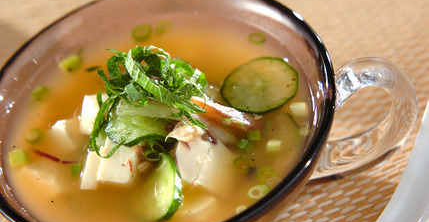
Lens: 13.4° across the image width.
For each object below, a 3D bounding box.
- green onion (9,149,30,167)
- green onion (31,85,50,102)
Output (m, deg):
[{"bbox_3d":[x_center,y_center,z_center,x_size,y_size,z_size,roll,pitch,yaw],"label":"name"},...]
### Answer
[{"bbox_3d":[-0.068,0.017,0.637,0.007,0.005,0.006,-9,45,7],"label":"green onion"},{"bbox_3d":[-0.063,-0.006,0.658,0.006,0.005,0.005,-22,45,-7],"label":"green onion"}]

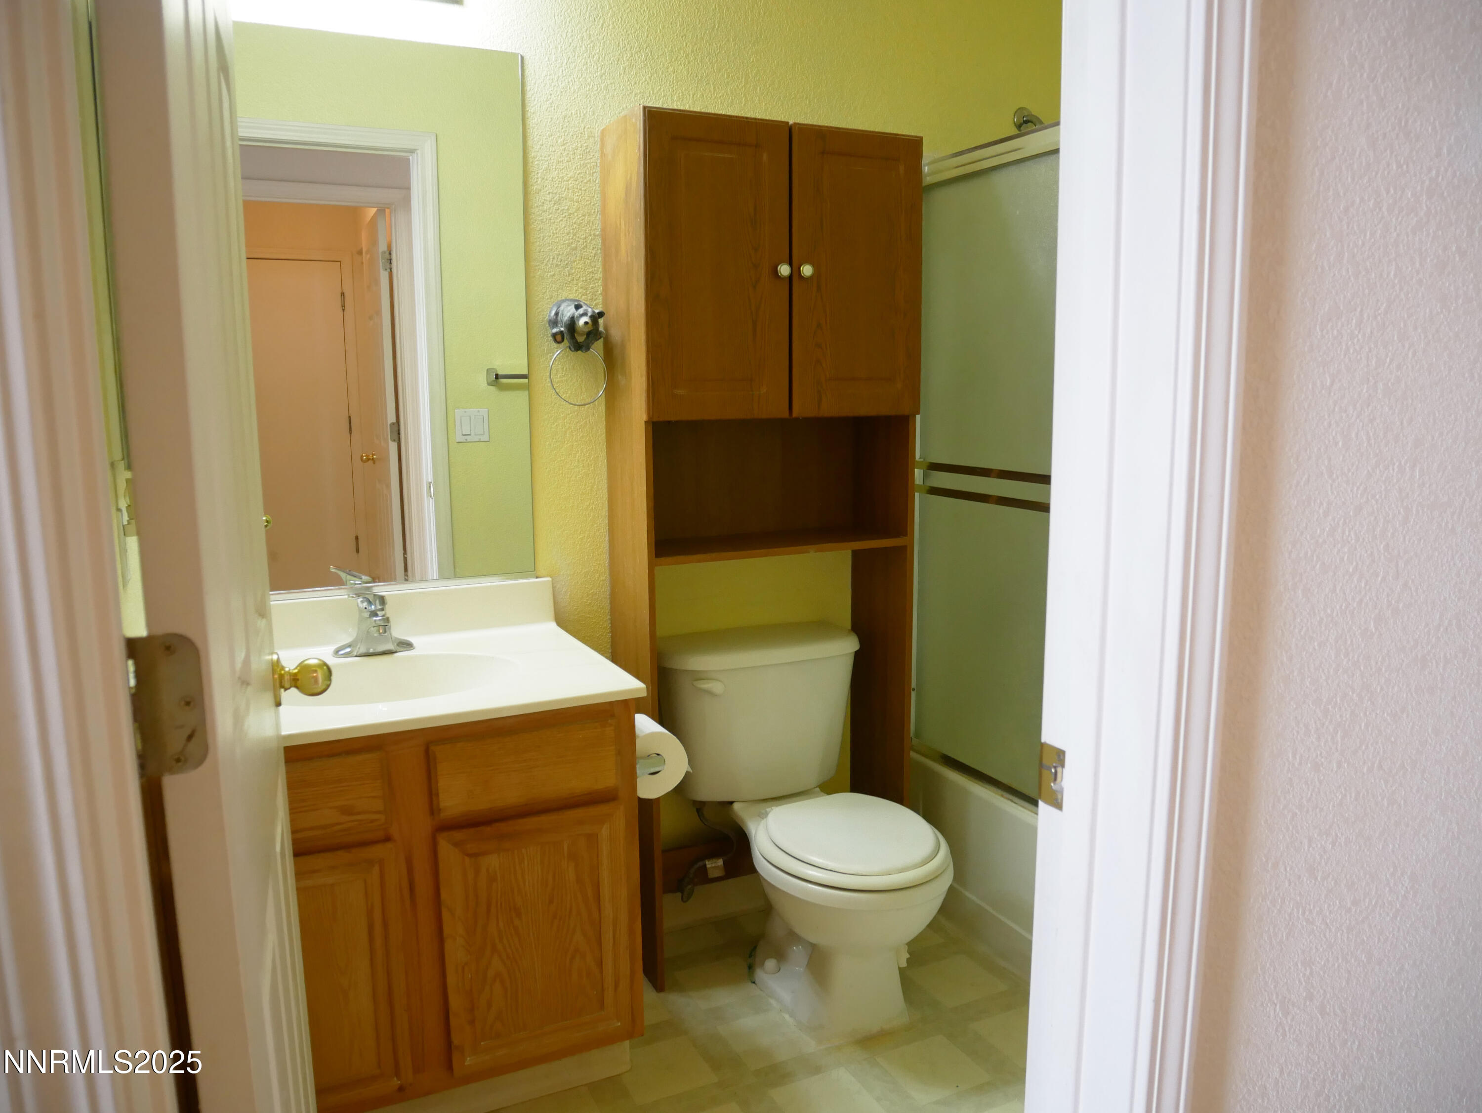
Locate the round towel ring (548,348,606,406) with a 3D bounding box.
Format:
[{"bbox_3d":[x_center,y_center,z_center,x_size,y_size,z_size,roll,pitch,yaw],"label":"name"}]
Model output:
[{"bbox_3d":[-0.341,-0.377,2.150,0.124,0.124,0.008,-5,10,-26],"label":"round towel ring"}]

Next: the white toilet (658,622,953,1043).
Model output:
[{"bbox_3d":[0.160,0.574,2.187,0.472,0.732,0.706,-5,10,-26],"label":"white toilet"}]

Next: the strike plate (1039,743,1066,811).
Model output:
[{"bbox_3d":[0.292,0.205,0.959,0.007,0.058,0.032,-5,10,-26],"label":"strike plate"}]

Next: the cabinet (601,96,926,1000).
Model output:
[{"bbox_3d":[0.059,0.006,2.318,0.651,1.815,0.258,-5,10,-26],"label":"cabinet"}]

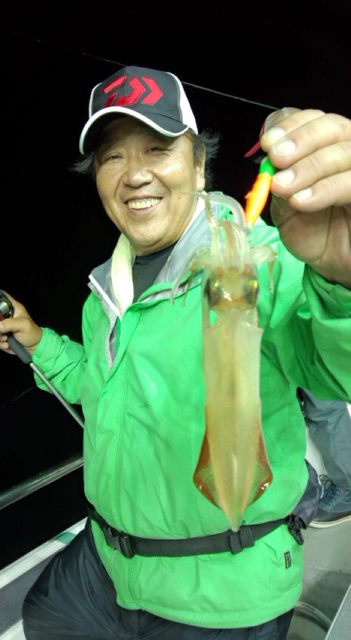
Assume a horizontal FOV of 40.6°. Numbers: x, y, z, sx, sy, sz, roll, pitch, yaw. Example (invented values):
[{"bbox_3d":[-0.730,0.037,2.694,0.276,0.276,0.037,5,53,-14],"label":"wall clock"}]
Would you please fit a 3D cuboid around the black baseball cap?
[{"bbox_3d":[-0.059,-0.326,0.725,0.175,0.138,0.265,-4,6,12],"label":"black baseball cap"}]

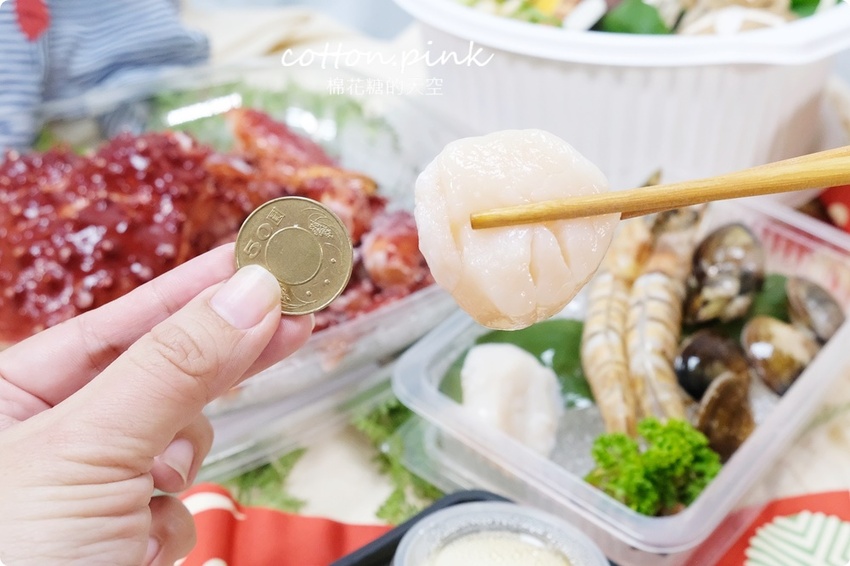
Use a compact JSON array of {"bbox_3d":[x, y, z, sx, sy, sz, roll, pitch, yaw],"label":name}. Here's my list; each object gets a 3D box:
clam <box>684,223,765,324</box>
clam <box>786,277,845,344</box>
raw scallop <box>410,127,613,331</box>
[{"bbox_3d":[0.141,-0.004,0.400,0.038,0.046,0.027,27,22,21],"label":"clam"},{"bbox_3d":[0.180,0.012,0.390,0.038,0.024,0.033,49,45,4],"label":"clam"},{"bbox_3d":[0.022,-0.013,0.211,0.049,0.028,0.049,1,75,-5],"label":"raw scallop"}]

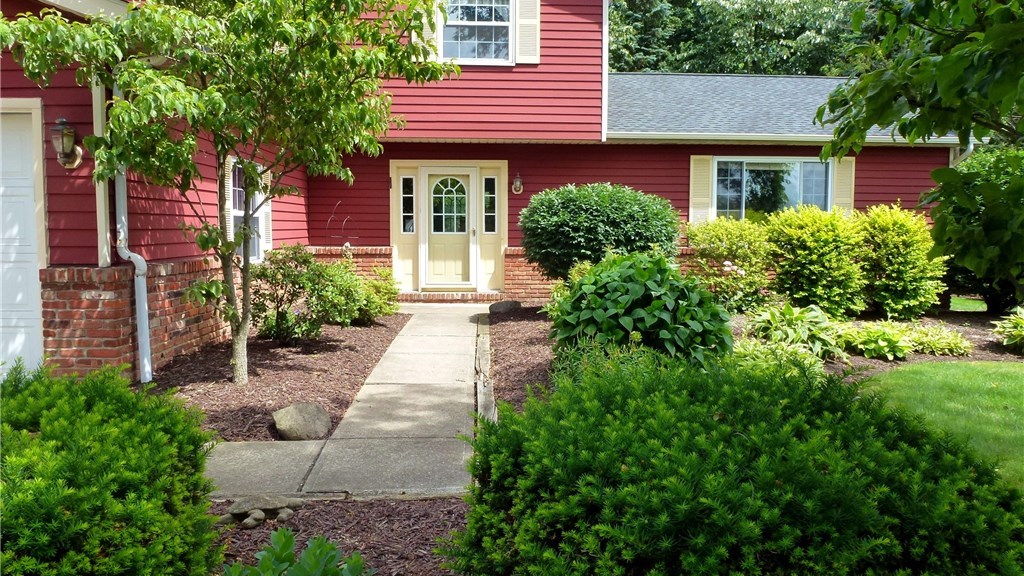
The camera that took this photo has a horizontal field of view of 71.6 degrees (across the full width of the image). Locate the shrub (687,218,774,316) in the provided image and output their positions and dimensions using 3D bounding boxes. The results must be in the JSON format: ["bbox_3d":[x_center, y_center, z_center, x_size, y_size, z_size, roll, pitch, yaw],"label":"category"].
[{"bbox_3d":[3.346,-0.352,10.781,1.354,1.430,1.192,0,5,-2],"label":"shrub"}]

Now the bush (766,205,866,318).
[{"bbox_3d":[4.441,-0.385,10.364,1.357,1.599,1.316,0,5,-2],"label":"bush"}]

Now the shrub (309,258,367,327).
[{"bbox_3d":[-2.386,0.037,9.679,0.827,0.879,0.820,0,5,-2],"label":"shrub"}]

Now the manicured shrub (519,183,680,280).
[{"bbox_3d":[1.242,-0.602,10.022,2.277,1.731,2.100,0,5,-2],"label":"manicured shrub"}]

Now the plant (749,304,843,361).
[{"bbox_3d":[3.043,0.416,7.593,1.022,0.503,0.992,0,5,-2],"label":"plant"}]

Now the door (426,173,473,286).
[{"bbox_3d":[-0.999,-0.939,11.389,0.798,1.865,0.080,0,5,-2],"label":"door"}]

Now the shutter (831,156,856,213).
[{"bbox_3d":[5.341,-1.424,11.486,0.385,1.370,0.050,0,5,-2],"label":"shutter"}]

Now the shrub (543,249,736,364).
[{"bbox_3d":[1.382,0.154,7.581,1.965,1.086,1.700,0,5,-2],"label":"shrub"}]

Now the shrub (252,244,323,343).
[{"bbox_3d":[-2.338,0.075,7.408,0.734,1.036,0.734,0,5,-2],"label":"shrub"}]

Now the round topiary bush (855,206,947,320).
[{"bbox_3d":[5.758,-0.401,10.559,1.257,1.612,1.220,0,5,0],"label":"round topiary bush"}]

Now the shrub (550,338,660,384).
[{"bbox_3d":[0.822,0.667,6.104,0.984,0.436,0.800,0,5,-2],"label":"shrub"}]

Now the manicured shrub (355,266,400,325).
[{"bbox_3d":[-1.784,0.078,9.285,0.653,0.694,0.653,0,5,-2],"label":"manicured shrub"}]

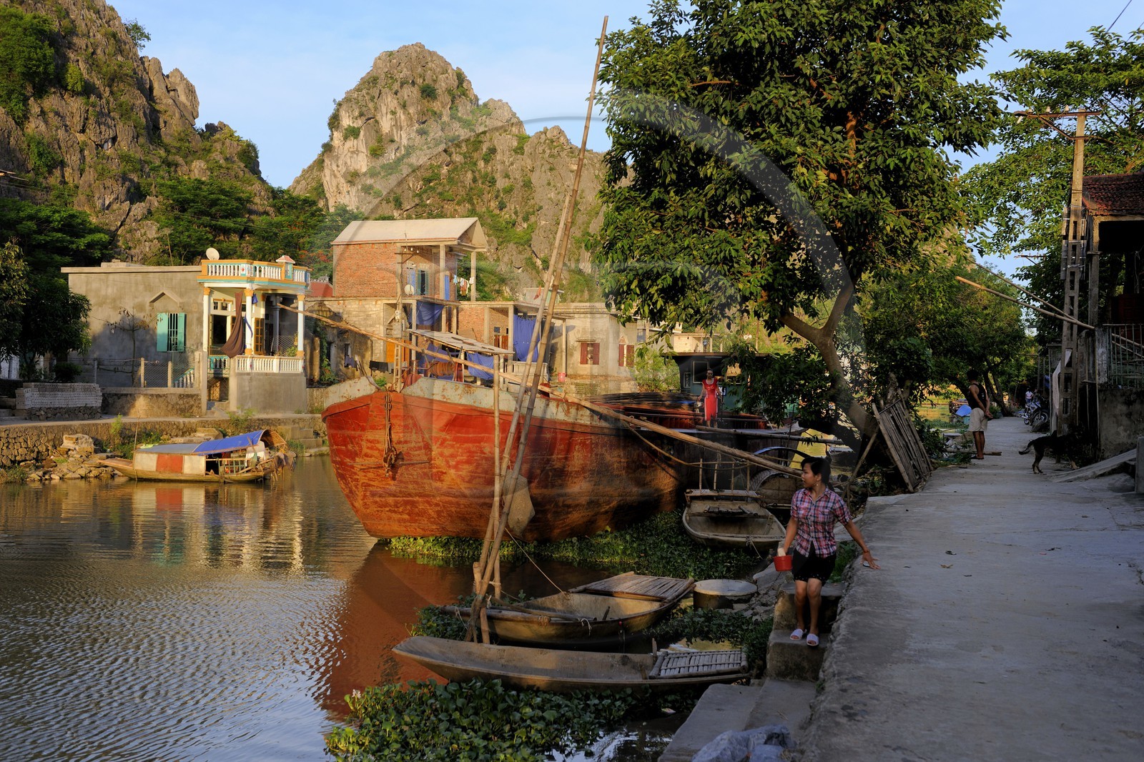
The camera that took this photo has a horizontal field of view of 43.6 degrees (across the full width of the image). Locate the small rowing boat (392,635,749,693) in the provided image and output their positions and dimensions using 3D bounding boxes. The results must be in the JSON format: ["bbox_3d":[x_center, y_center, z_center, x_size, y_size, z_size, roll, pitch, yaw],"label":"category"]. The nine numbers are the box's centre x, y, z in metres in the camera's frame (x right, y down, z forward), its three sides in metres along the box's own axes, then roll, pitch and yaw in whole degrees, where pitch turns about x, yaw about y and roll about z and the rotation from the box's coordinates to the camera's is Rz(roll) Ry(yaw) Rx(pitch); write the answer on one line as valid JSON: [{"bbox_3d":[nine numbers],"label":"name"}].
[{"bbox_3d":[-0.030,2.480,12.250,3.000,0.520,1.100,0,0,2],"label":"small rowing boat"}]

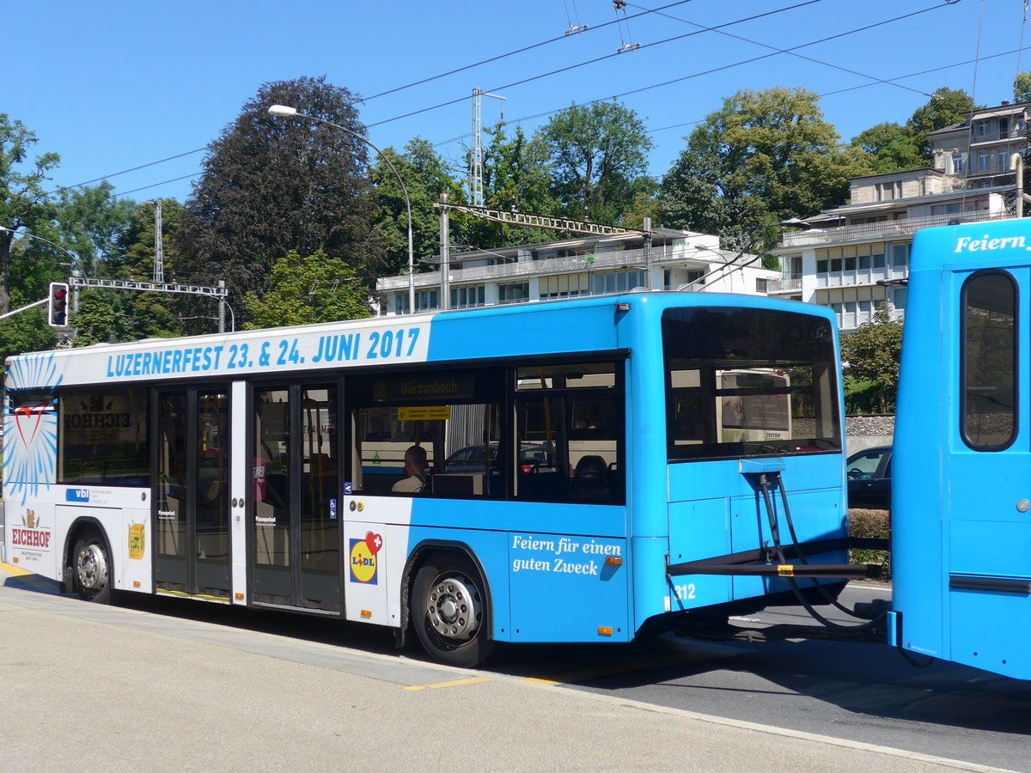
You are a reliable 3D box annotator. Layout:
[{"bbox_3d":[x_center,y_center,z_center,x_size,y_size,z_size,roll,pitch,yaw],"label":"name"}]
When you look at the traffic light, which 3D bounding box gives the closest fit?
[{"bbox_3d":[-11.567,-2.080,37.000,0.520,1.130,0.350,1,-2,-44],"label":"traffic light"}]

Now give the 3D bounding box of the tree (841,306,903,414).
[{"bbox_3d":[12.469,-0.900,49.945,3.400,4.100,3.200,-1,-2,0],"label":"tree"}]

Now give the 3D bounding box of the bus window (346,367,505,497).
[{"bbox_3d":[-0.735,0.397,11.645,0.060,0.991,1.940,1,-2,-44],"label":"bus window"}]

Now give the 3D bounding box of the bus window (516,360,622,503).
[{"bbox_3d":[0.381,0.349,10.494,0.060,0.998,1.100,1,-2,-44],"label":"bus window"}]

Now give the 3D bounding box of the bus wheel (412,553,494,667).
[{"bbox_3d":[-0.394,1.716,11.465,0.940,0.940,0.290,-2,-2,41],"label":"bus wheel"}]

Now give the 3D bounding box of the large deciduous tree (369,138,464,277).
[{"bbox_3d":[-9.163,-14.943,137.768,10.000,17.000,10.000,-1,-2,0],"label":"large deciduous tree"}]

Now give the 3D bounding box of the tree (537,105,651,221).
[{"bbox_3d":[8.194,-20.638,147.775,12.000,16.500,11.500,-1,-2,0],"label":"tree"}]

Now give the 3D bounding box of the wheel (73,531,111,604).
[{"bbox_3d":[-4.359,1.912,15.557,0.290,0.940,0.940,1,-2,-44],"label":"wheel"}]

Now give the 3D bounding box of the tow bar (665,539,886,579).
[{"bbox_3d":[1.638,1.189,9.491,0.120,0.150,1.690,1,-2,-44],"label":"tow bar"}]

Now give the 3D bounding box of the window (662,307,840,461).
[{"bbox_3d":[1.786,-0.010,10.830,2.121,1.050,0.120,1,-2,-44],"label":"window"}]

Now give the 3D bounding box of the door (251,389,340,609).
[{"bbox_3d":[-1.922,0.970,12.901,0.090,2.034,1.351,1,-2,-44],"label":"door"}]

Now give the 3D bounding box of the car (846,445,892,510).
[{"bbox_3d":[6.170,1.648,22.906,1.780,1.470,4.350,1,-2,-44],"label":"car"}]

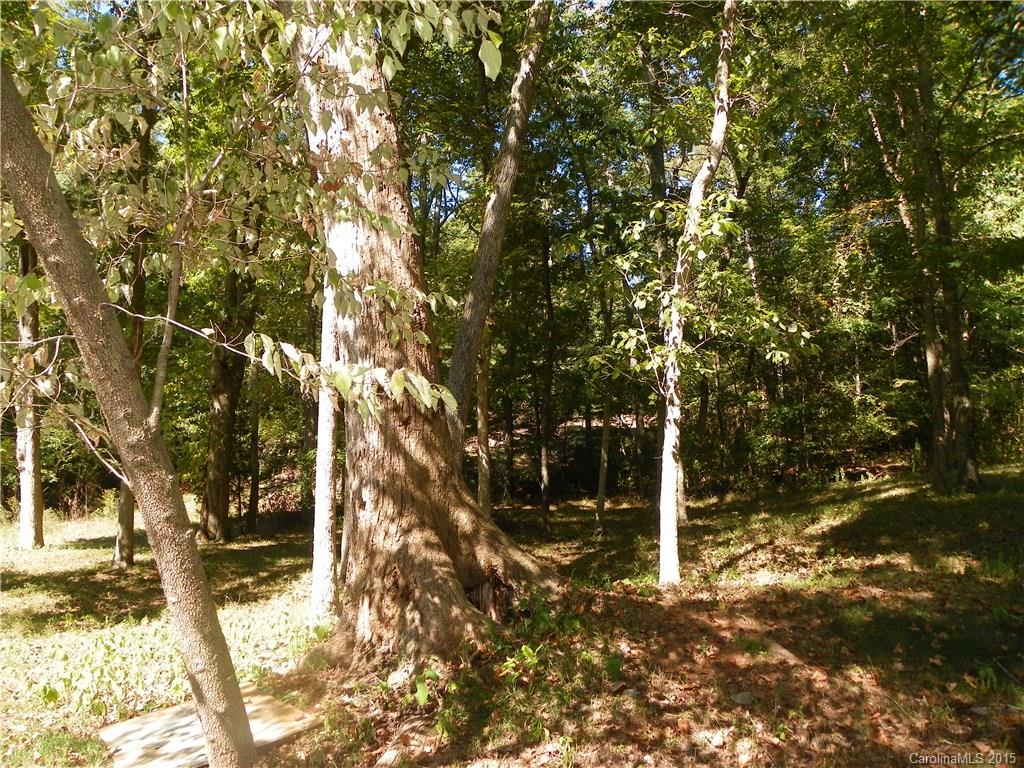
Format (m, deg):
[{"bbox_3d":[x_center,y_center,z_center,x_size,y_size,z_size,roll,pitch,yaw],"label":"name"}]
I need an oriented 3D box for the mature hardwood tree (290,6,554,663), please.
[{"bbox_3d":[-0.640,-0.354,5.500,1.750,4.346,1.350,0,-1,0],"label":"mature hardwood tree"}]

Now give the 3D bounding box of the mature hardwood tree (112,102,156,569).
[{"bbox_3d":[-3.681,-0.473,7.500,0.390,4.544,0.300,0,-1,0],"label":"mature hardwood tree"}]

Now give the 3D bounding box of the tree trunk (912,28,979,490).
[{"bbox_3d":[6.651,-1.910,11.800,0.950,7.088,0.650,0,-1,0],"label":"tree trunk"}]

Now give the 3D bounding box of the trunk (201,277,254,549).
[{"bbox_3d":[-3.318,0.263,9.000,0.570,3.183,0.480,0,-1,0],"label":"trunk"}]

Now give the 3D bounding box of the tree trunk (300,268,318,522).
[{"bbox_3d":[-2.686,0.126,10.200,0.230,3.475,0.220,0,-1,0],"label":"tree trunk"}]

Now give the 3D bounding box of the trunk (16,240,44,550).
[{"bbox_3d":[-5.259,0.126,8.400,0.290,3.386,0.270,0,-1,0],"label":"trunk"}]

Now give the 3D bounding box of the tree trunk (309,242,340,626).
[{"bbox_3d":[-1.316,0.355,5.400,0.210,2.696,0.200,0,-1,0],"label":"tree trunk"}]

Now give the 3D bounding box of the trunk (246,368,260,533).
[{"bbox_3d":[-3.294,0.873,9.800,0.170,2.039,0.160,0,-1,0],"label":"trunk"}]

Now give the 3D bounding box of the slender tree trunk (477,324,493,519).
[{"bbox_3d":[-0.375,0.512,10.500,0.200,2.649,0.200,0,-1,0],"label":"slender tree trunk"}]

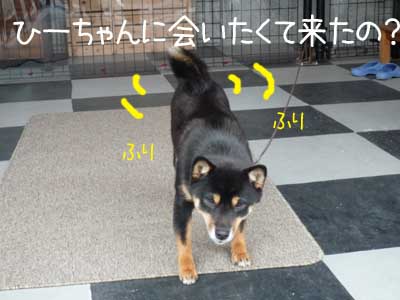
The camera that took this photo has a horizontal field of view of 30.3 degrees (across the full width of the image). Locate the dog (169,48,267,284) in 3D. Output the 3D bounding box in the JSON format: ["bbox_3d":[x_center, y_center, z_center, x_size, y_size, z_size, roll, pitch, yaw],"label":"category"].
[{"bbox_3d":[0.024,0.003,1.766,0.208,0.425,0.605,-3,15,-5],"label":"dog"}]

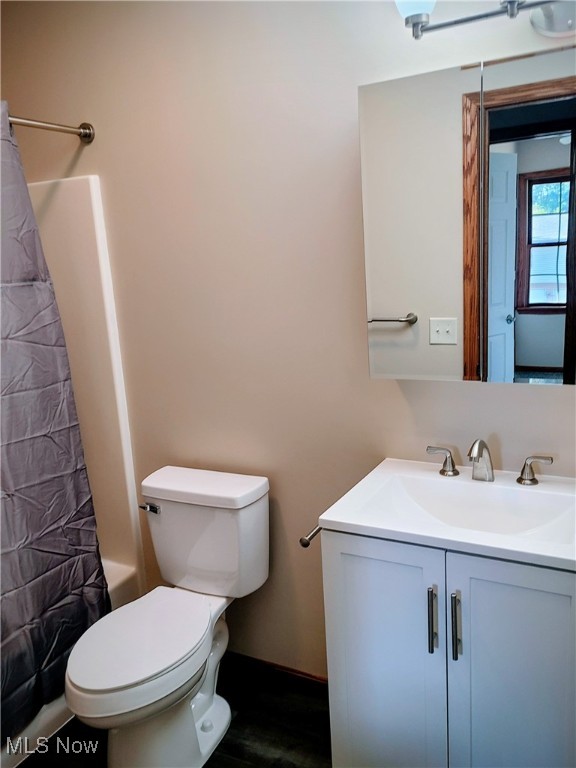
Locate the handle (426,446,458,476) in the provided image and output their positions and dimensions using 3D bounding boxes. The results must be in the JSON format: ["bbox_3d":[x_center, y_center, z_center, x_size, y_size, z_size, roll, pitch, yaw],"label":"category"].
[{"bbox_3d":[0.439,0.215,1.637,0.093,0.076,0.054,2,11,28],"label":"handle"}]

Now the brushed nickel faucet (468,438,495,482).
[{"bbox_3d":[0.508,0.203,1.520,0.059,0.131,0.162,2,11,28],"label":"brushed nickel faucet"}]

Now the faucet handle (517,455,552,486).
[{"bbox_3d":[0.648,0.225,1.516,0.088,0.074,0.054,2,11,28],"label":"faucet handle"}]

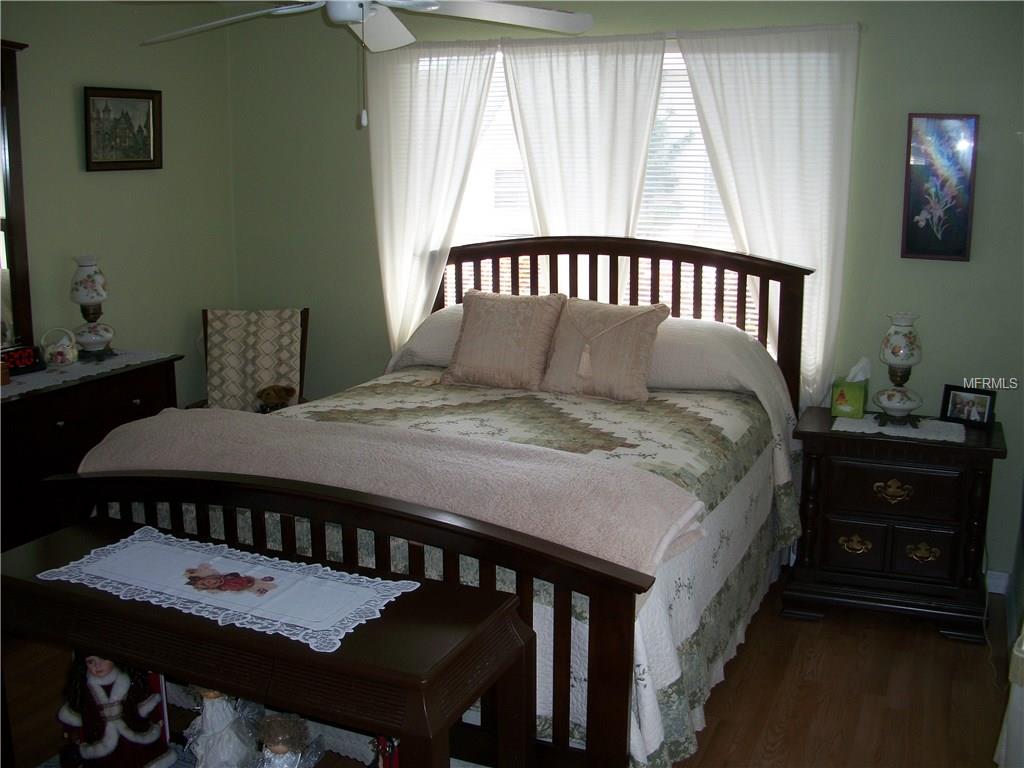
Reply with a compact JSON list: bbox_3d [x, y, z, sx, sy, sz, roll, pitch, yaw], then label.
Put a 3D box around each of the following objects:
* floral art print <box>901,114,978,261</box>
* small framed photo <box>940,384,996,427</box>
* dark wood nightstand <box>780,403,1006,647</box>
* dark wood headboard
[{"bbox_3d":[1.502,-0.688,3.637,0.226,0.499,0.025,6,13,24],"label":"floral art print"},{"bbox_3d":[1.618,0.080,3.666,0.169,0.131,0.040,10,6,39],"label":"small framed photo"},{"bbox_3d":[1.352,0.481,3.694,0.667,0.674,0.399,5,13,21],"label":"dark wood nightstand"},{"bbox_3d":[0.363,0.046,4.250,1.675,1.290,0.080,6,13,24],"label":"dark wood headboard"}]

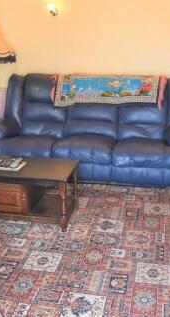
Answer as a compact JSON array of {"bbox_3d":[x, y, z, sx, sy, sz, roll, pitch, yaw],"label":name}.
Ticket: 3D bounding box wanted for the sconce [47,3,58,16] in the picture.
[{"bbox_3d":[-0.395,-1.810,4.315,0.110,0.190,0.170,4,17,11],"label":"sconce"}]

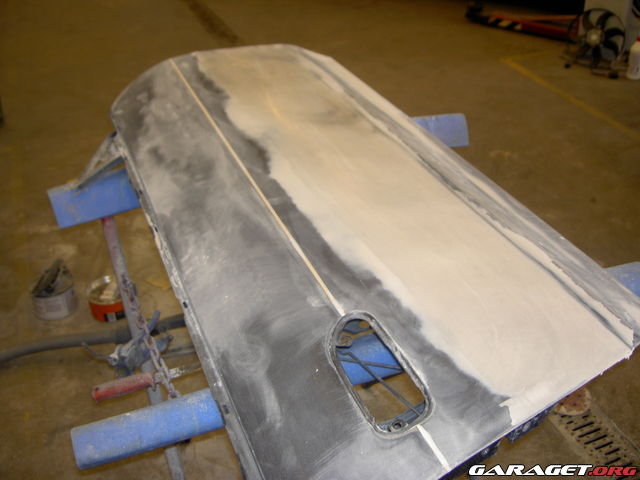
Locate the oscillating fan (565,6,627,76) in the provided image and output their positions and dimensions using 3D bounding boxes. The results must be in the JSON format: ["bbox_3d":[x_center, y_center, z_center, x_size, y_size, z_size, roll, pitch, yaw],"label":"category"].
[{"bbox_3d":[1.611,-1.160,4.138,0.330,0.355,0.220,20,39,26],"label":"oscillating fan"}]

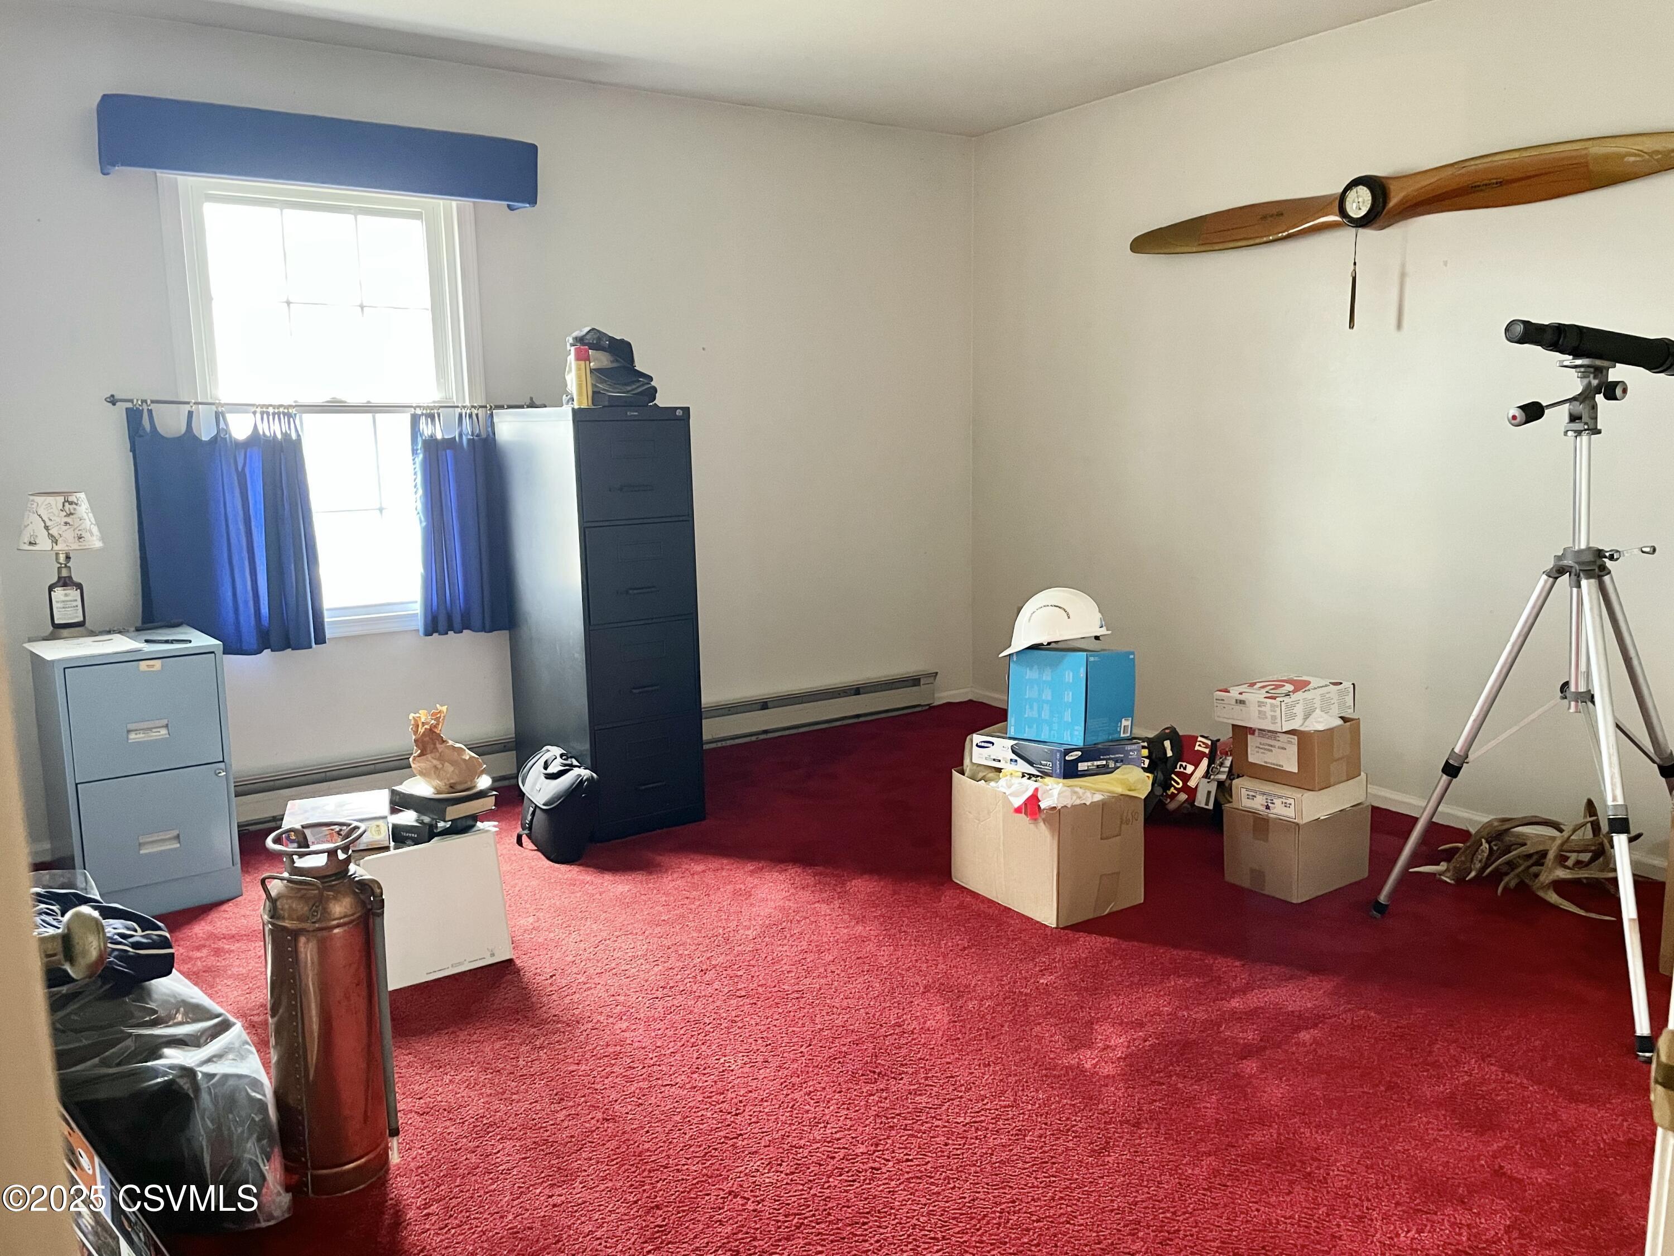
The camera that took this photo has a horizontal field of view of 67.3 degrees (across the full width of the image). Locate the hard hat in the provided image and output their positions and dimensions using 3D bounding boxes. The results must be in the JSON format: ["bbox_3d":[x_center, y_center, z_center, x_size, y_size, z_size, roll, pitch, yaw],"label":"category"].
[{"bbox_3d":[0.583,-0.011,3.355,0.292,0.153,0.225,-6,7,21],"label":"hard hat"}]

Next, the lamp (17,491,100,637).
[{"bbox_3d":[-2.169,-0.173,3.505,0.243,0.402,0.243,-7,11,-33],"label":"lamp"}]

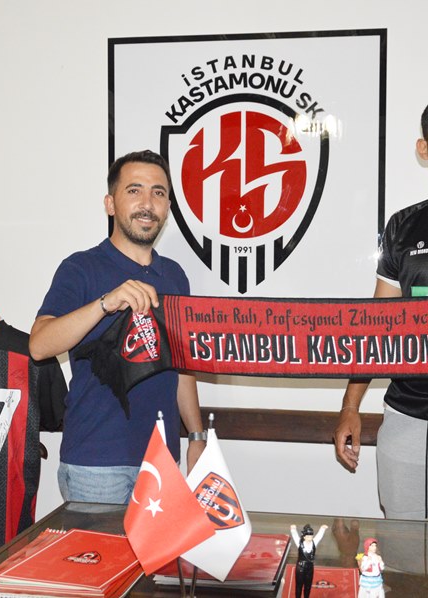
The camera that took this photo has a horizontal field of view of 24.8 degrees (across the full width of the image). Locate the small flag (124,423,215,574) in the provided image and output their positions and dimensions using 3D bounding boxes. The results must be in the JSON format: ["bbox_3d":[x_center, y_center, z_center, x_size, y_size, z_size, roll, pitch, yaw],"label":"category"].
[{"bbox_3d":[-0.076,0.342,1.660,0.155,0.258,0.080,0,4,3],"label":"small flag"}]

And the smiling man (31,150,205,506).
[{"bbox_3d":[-0.255,0.455,2.540,0.490,1.680,0.390,-1,4,-22],"label":"smiling man"}]

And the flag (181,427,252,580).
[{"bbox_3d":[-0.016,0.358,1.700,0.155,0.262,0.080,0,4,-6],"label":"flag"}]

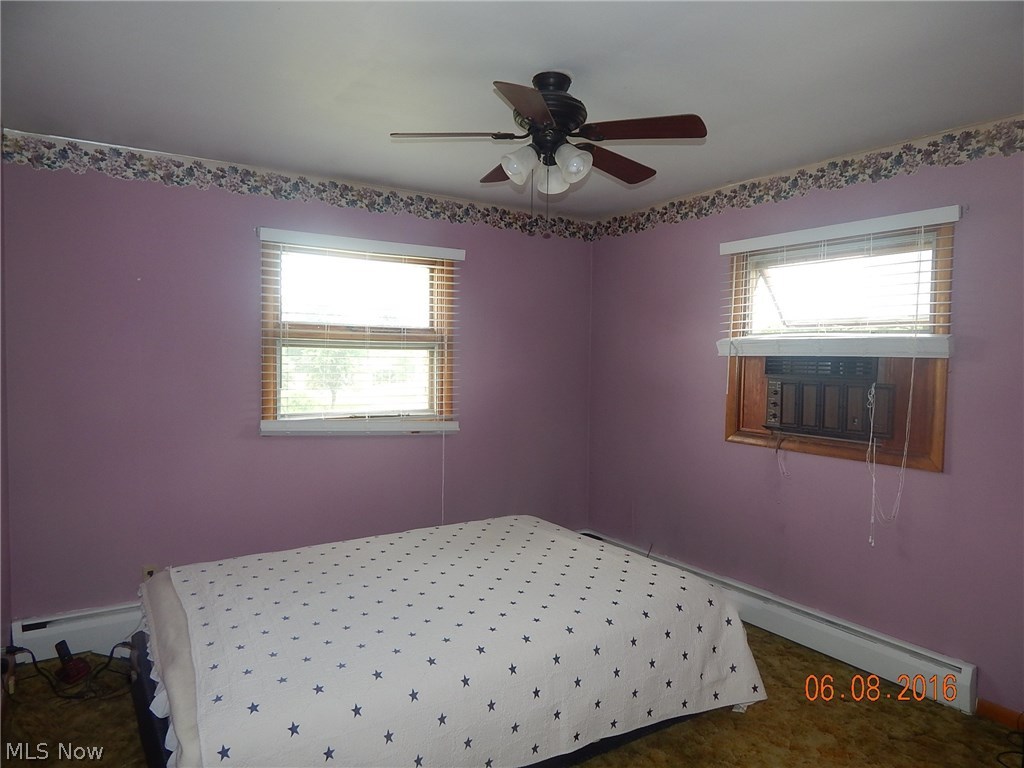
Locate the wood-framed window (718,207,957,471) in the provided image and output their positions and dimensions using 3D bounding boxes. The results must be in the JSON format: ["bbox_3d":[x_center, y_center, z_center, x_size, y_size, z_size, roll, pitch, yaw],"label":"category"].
[{"bbox_3d":[1.548,-0.209,3.275,0.100,1.116,1.130,-1,3,-34],"label":"wood-framed window"}]

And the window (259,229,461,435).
[{"bbox_3d":[-0.831,-0.276,3.761,1.163,1.083,0.100,-1,3,-34],"label":"window"}]

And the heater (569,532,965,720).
[{"bbox_3d":[1.221,1.221,3.776,0.070,0.189,2.548,-1,3,-33],"label":"heater"}]

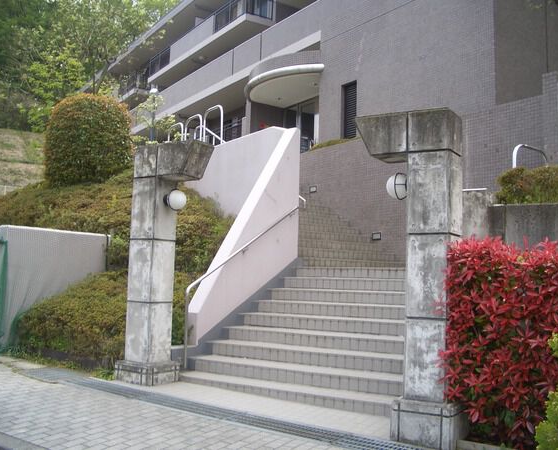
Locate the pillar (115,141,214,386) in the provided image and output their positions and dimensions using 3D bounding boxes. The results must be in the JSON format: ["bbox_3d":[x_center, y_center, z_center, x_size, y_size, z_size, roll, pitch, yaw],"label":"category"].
[{"bbox_3d":[-1.182,0.405,6.391,0.867,2.476,0.471,-1,-5,33],"label":"pillar"}]

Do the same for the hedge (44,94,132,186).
[{"bbox_3d":[-3.980,-1.757,12.600,1.800,2.000,1.750,3,-5,-18],"label":"hedge"}]

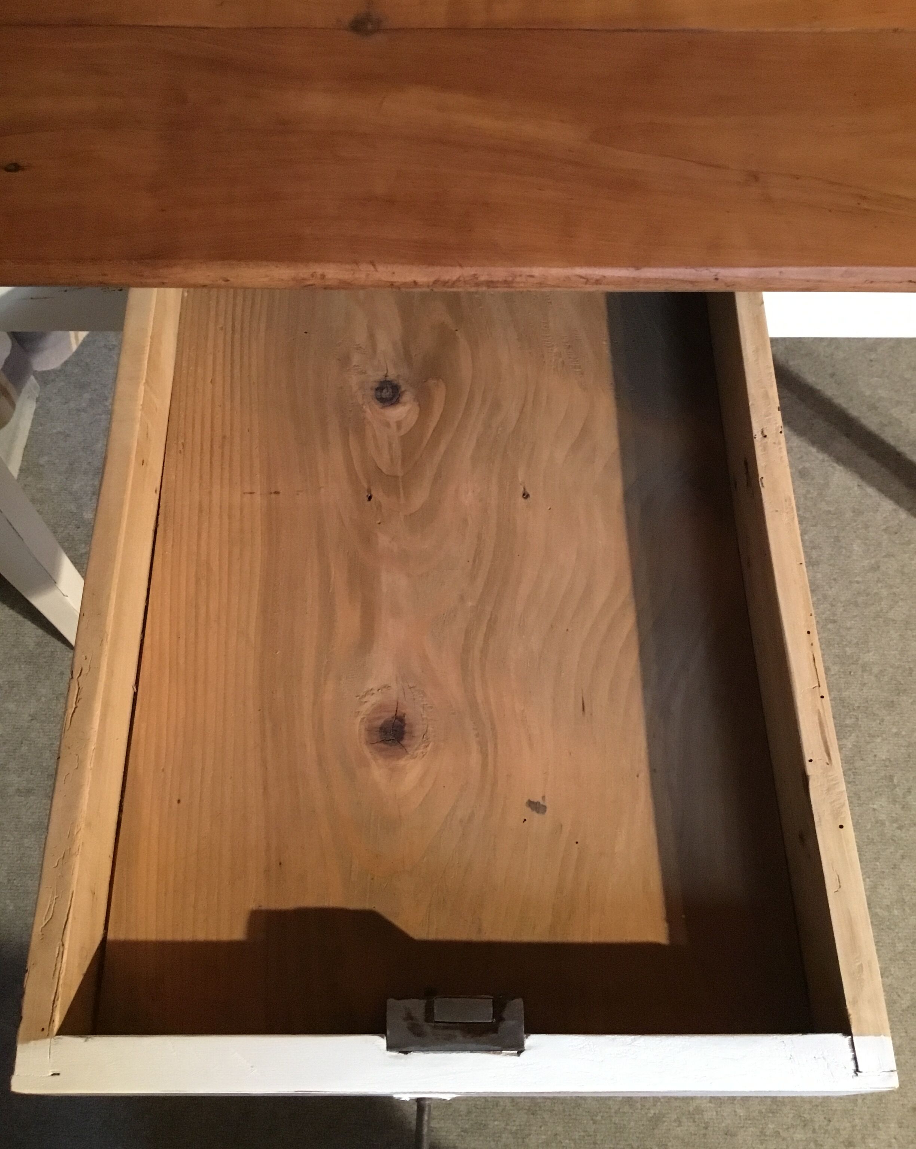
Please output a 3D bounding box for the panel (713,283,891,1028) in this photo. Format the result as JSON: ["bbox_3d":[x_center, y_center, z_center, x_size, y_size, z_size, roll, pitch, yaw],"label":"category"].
[{"bbox_3d":[0.195,0.010,0.670,0.018,0.074,0.520,-1,64,0],"label":"panel"}]

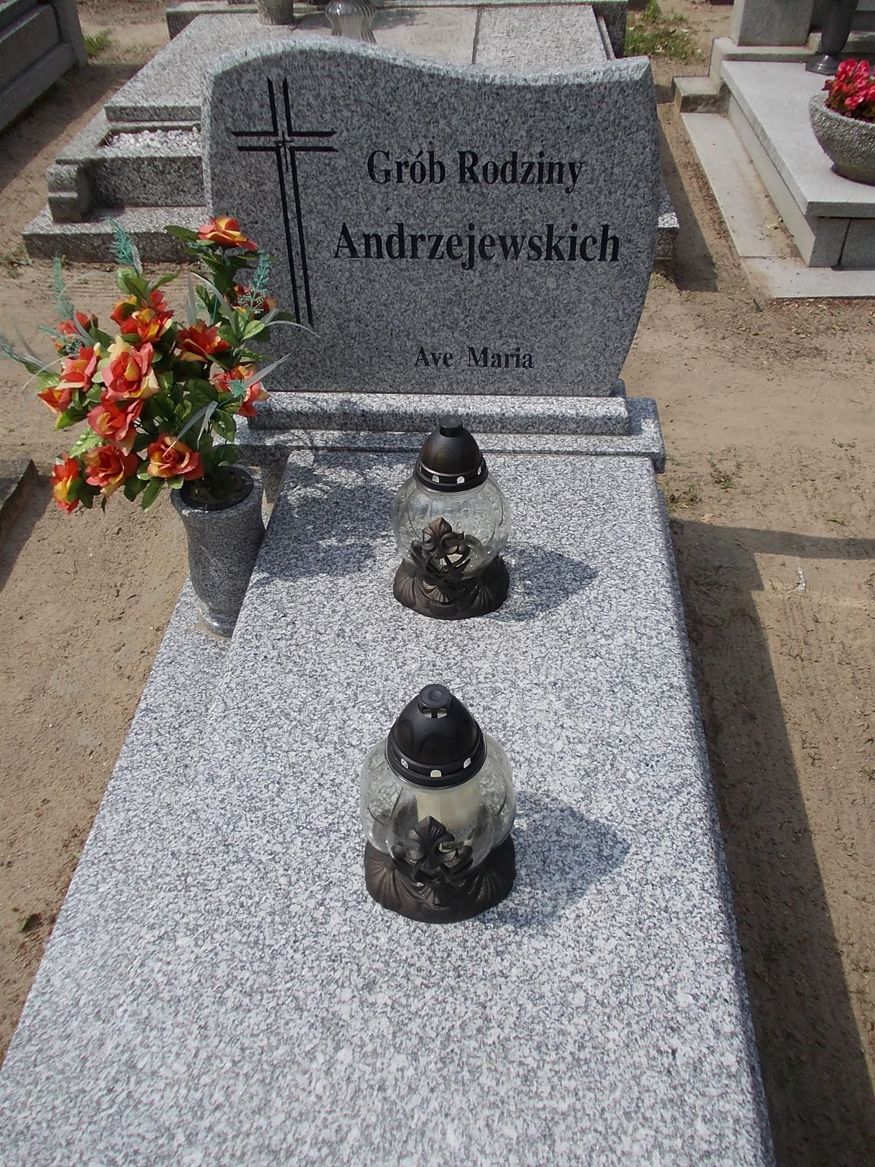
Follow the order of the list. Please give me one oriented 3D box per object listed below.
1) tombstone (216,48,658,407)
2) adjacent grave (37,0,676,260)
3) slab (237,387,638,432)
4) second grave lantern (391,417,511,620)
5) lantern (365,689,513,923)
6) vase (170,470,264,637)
[{"bbox_3d":[-0.006,-0.619,1.667,0.766,0.593,0.093,2,41,3],"label":"tombstone"},{"bbox_3d":[-0.230,-1.995,3.737,2.156,0.506,2.156,1,44,3],"label":"adjacent grave"},{"bbox_3d":[0.003,-0.366,1.908,0.757,0.040,0.156,2,44,4],"label":"slab"},{"bbox_3d":[0.021,-0.121,1.480,0.193,0.319,0.187,-1,44,1],"label":"second grave lantern"},{"bbox_3d":[0.000,0.236,1.111,0.190,0.319,0.187,6,45,8],"label":"lantern"},{"bbox_3d":[-0.394,-0.049,1.751,0.163,0.308,0.163,2,44,4],"label":"vase"}]

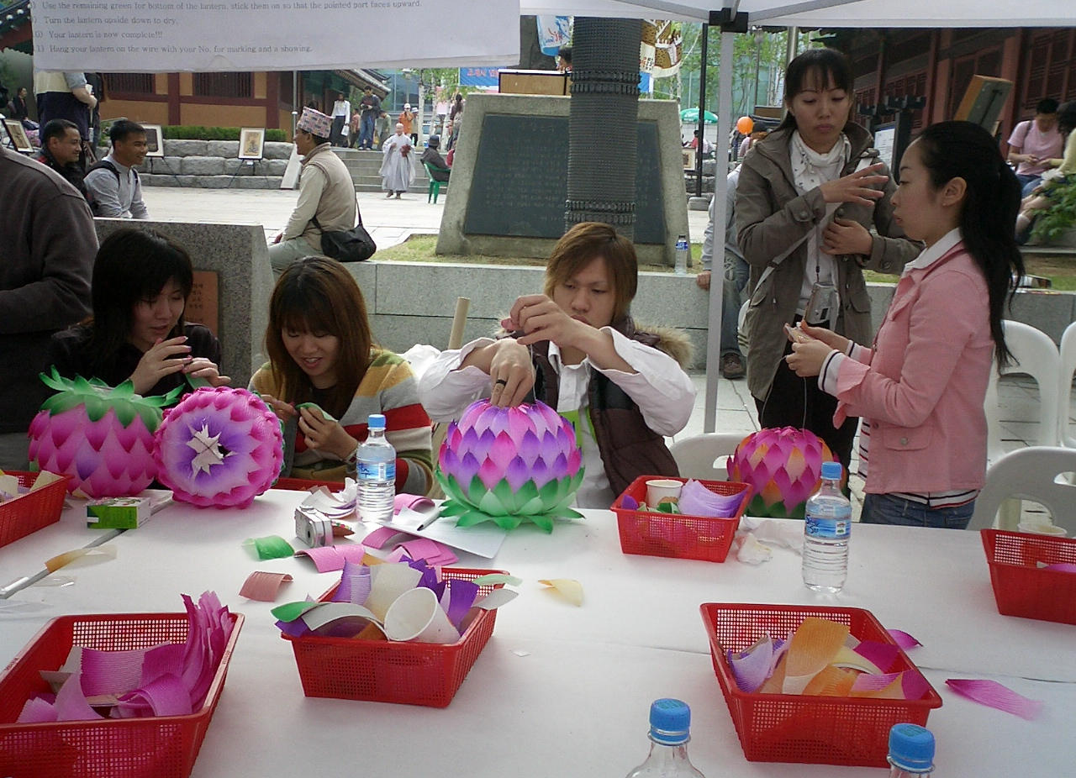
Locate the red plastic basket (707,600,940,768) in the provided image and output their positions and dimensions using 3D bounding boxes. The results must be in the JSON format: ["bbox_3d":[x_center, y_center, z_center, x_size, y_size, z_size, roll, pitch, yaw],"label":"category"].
[{"bbox_3d":[0.310,0.338,1.326,0.218,0.084,0.304,2,7,2],"label":"red plastic basket"}]

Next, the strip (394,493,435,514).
[{"bbox_3d":[-0.231,0.212,2.133,0.058,0.032,0.085,7,10,36],"label":"strip"}]

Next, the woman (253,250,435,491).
[{"bbox_3d":[-0.435,0.300,2.580,0.460,1.170,0.720,2,9,3],"label":"woman"}]

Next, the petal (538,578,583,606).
[{"bbox_3d":[0.034,0.292,1.673,0.066,0.021,0.070,1,8,0],"label":"petal"}]

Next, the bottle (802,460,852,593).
[{"bbox_3d":[0.436,0.205,1.731,0.069,0.195,0.069,1,8,0],"label":"bottle"}]

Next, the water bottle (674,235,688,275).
[{"bbox_3d":[0.760,-0.711,6.100,0.066,0.210,0.066,2,8,0],"label":"water bottle"}]

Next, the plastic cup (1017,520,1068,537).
[{"bbox_3d":[0.805,0.260,1.834,0.076,0.080,0.076,2,8,0],"label":"plastic cup"}]

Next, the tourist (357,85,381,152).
[{"bbox_3d":[-4.418,-7.071,30.000,0.560,1.720,0.420,3,9,11],"label":"tourist"}]

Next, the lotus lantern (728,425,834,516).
[{"bbox_3d":[0.512,0.179,2.420,0.223,0.205,0.223,1,8,0],"label":"lotus lantern"}]

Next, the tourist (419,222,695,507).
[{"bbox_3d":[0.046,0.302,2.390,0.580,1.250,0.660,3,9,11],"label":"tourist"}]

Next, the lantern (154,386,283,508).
[{"bbox_3d":[-0.586,0.107,2.116,0.232,0.232,0.205,2,0,-4],"label":"lantern"}]

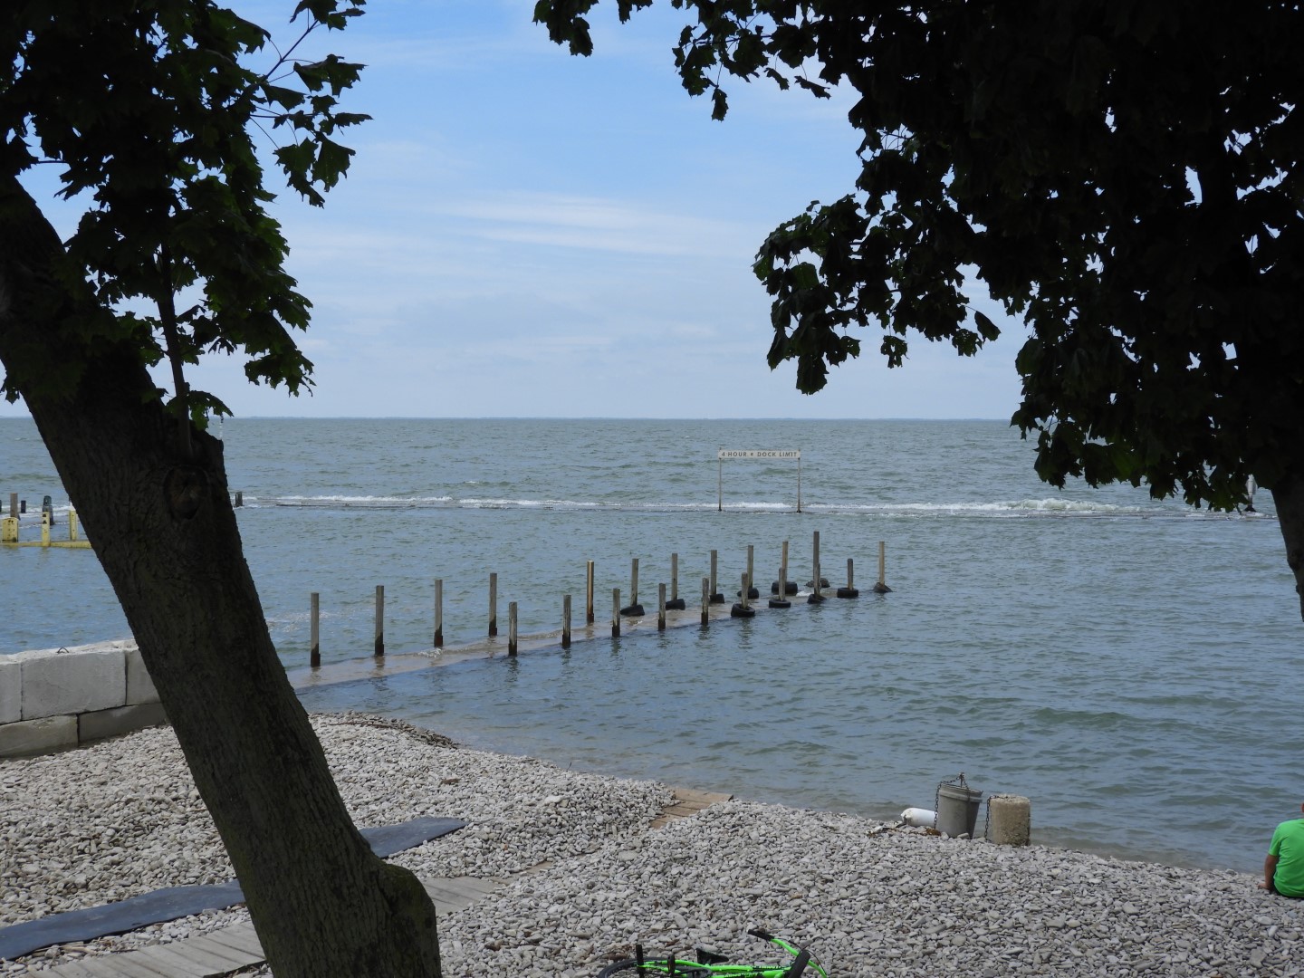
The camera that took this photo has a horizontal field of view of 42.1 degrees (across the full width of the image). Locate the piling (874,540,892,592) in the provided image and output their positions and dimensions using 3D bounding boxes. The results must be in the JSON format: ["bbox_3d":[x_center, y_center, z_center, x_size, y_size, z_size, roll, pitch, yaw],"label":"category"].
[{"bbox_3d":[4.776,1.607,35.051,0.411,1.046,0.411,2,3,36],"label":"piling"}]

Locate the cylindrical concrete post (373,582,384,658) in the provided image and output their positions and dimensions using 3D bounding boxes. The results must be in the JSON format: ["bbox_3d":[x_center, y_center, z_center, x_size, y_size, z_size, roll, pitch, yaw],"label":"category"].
[{"bbox_3d":[-4.099,1.978,25.463,0.113,1.068,0.113,2,3,36],"label":"cylindrical concrete post"}]

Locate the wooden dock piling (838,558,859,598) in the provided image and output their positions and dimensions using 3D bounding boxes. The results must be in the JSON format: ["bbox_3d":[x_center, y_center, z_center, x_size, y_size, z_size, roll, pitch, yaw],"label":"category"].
[{"bbox_3d":[3.954,1.780,34.064,0.430,0.778,0.430,0,2,0],"label":"wooden dock piling"}]

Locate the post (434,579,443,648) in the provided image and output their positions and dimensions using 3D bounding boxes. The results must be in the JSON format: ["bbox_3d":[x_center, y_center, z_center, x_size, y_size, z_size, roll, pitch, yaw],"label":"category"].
[{"bbox_3d":[-3.337,1.943,26.491,0.113,1.055,0.113,2,3,36],"label":"post"}]

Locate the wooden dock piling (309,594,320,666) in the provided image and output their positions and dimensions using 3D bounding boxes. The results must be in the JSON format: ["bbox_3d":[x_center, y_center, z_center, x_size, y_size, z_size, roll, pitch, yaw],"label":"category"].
[{"bbox_3d":[-4.838,2.024,24.342,0.113,1.067,0.113,2,3,36],"label":"wooden dock piling"}]

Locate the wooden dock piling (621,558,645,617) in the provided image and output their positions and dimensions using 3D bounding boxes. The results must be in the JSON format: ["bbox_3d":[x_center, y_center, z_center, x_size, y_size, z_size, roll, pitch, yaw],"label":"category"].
[{"bbox_3d":[-0.351,1.777,30.842,0.427,1.035,0.427,0,2,0],"label":"wooden dock piling"}]

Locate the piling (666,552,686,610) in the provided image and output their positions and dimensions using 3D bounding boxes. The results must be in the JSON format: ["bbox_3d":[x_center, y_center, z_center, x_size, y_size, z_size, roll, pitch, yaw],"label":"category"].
[{"bbox_3d":[0.441,1.729,31.804,0.373,1.053,0.373,2,3,36],"label":"piling"}]

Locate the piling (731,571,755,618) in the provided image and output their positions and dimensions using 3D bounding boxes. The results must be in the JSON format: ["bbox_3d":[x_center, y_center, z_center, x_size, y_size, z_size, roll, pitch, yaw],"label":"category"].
[{"bbox_3d":[1.656,1.904,30.740,0.434,0.800,0.434,0,2,0],"label":"piling"}]

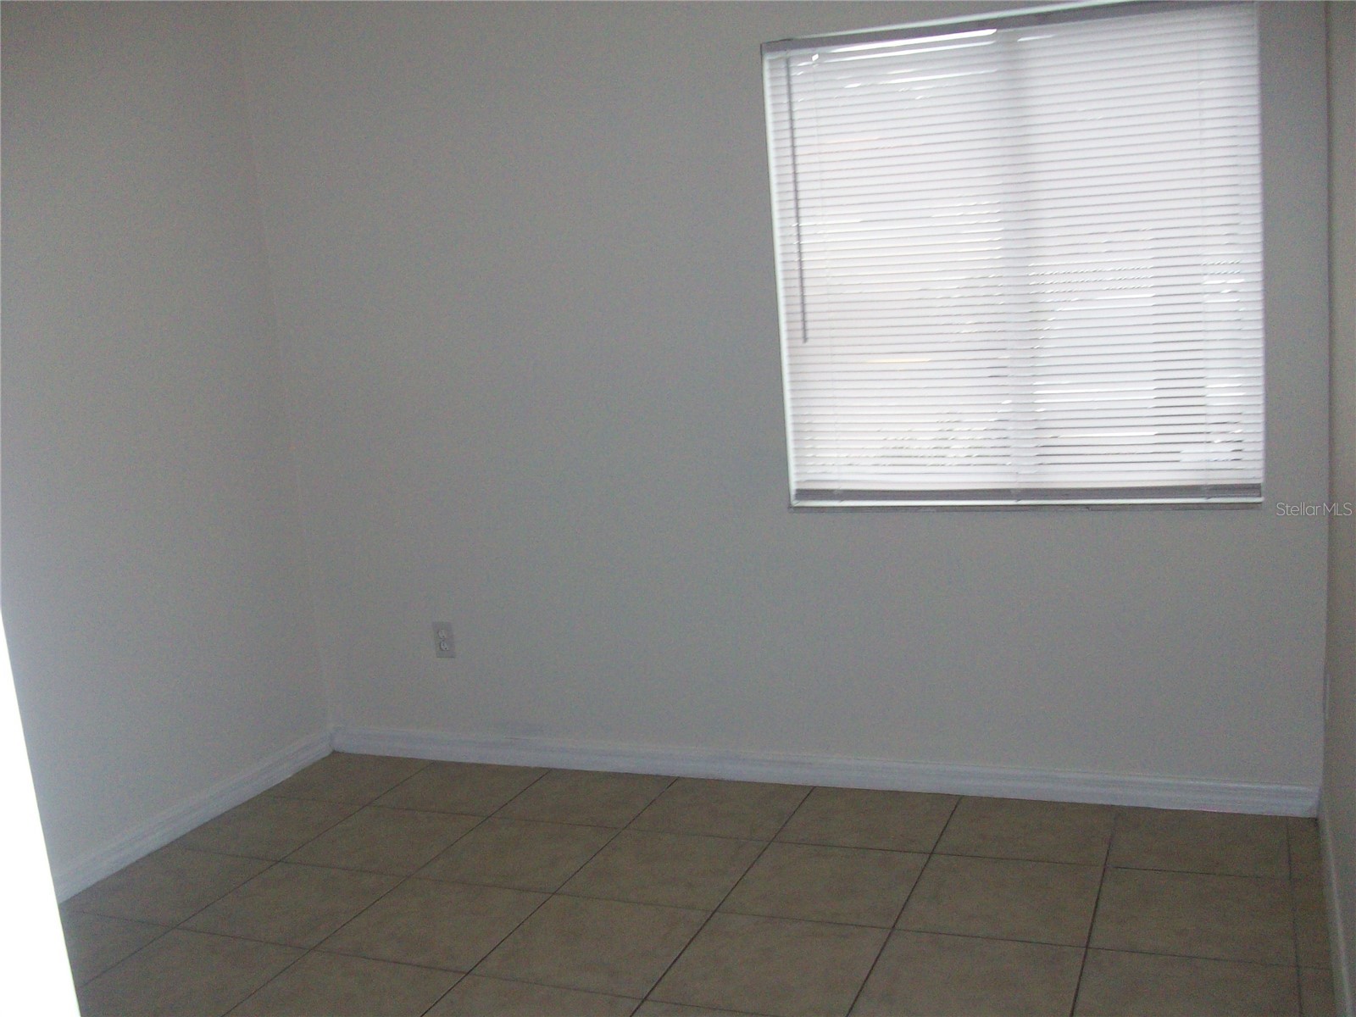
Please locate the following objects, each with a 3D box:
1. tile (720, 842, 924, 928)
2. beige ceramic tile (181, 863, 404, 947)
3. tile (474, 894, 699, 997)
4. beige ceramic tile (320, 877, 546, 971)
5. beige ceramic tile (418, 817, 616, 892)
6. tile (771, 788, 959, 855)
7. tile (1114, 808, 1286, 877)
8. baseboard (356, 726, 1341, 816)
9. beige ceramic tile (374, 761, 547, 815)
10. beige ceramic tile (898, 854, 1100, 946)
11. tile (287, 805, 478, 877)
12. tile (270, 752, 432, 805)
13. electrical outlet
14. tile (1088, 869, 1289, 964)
[{"bbox_3d":[0.354,0.885,3.143,0.406,0.010,0.406,-1,9,22],"label":"tile"},{"bbox_3d":[-0.934,0.966,3.253,0.406,0.010,0.406,-1,9,22],"label":"beige ceramic tile"},{"bbox_3d":[-0.184,0.984,3.010,0.414,0.010,0.414,-1,9,22],"label":"tile"},{"bbox_3d":[-0.573,0.989,3.175,0.414,0.010,0.414,-1,9,22],"label":"beige ceramic tile"},{"bbox_3d":[-0.421,0.923,3.556,0.414,0.010,0.414,-1,9,22],"label":"beige ceramic tile"},{"bbox_3d":[0.507,0.820,3.510,0.406,0.010,0.386,-1,9,22],"label":"tile"},{"bbox_3d":[1.259,0.807,3.218,0.406,0.010,0.386,-1,9,22],"label":"tile"},{"bbox_3d":[0.229,0.767,3.977,3.036,0.084,0.014,-1,9,22],"label":"baseboard"},{"bbox_3d":[-0.647,0.838,3.977,0.406,0.010,0.386,-1,9,22],"label":"beige ceramic tile"},{"bbox_3d":[0.754,0.905,3.086,0.414,0.010,0.414,-1,9,22],"label":"beige ceramic tile"},{"bbox_3d":[-0.787,0.902,3.614,0.406,0.010,0.406,-1,9,22],"label":"tile"},{"bbox_3d":[-1.023,0.844,4.131,0.394,0.010,0.386,-1,9,22],"label":"tile"},{"bbox_3d":[-0.727,0.410,4.164,0.070,0.114,0.010,-1,9,22],"label":"electrical outlet"},{"bbox_3d":[1.139,0.898,2.943,0.414,0.010,0.414,-1,9,22],"label":"tile"}]

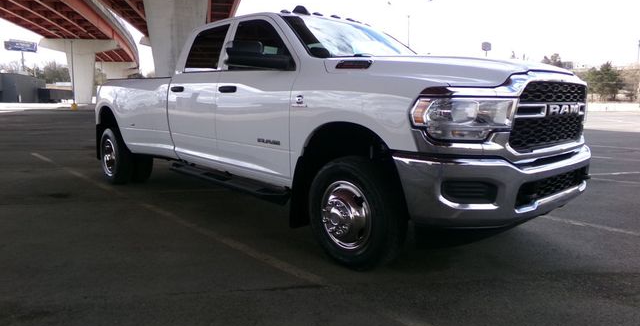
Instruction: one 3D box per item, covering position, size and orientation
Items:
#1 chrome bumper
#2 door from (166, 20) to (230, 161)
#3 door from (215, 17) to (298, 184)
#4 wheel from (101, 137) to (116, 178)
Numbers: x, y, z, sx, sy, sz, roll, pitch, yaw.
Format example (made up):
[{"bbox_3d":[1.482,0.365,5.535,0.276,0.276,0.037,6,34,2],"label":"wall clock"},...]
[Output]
[{"bbox_3d":[1.421,0.114,3.203,2.000,0.400,0.660,-6,10,-43],"label":"chrome bumper"},{"bbox_3d":[-1.289,-0.709,4.668,0.230,1.445,1.080,-6,10,-43],"label":"door"},{"bbox_3d":[-0.550,-0.569,3.892,0.230,1.440,1.120,-6,10,-43],"label":"door"},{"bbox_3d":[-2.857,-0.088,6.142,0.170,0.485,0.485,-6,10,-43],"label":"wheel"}]

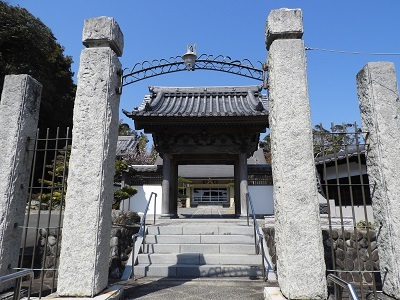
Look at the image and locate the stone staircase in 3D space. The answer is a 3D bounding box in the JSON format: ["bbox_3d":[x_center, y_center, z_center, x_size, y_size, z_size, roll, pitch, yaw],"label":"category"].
[{"bbox_3d":[0.012,2.310,6.640,2.653,0.952,1.995,-1,-12,3],"label":"stone staircase"}]

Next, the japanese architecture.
[{"bbox_3d":[0.216,-0.025,10.706,5.179,5.161,3.934,-1,-12,3],"label":"japanese architecture"}]

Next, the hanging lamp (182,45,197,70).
[{"bbox_3d":[-0.208,-1.800,5.430,0.284,0.531,0.284,-1,-12,3],"label":"hanging lamp"}]

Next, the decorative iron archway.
[{"bbox_3d":[-0.126,-1.587,5.377,2.754,0.677,0.091,-1,-12,3],"label":"decorative iron archway"}]

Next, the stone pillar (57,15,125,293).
[{"bbox_3d":[-1.823,-0.066,4.826,0.576,4.667,0.586,-1,-12,3],"label":"stone pillar"}]

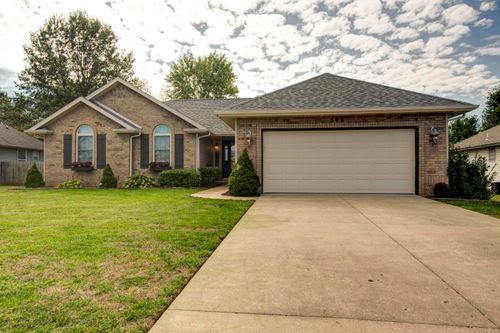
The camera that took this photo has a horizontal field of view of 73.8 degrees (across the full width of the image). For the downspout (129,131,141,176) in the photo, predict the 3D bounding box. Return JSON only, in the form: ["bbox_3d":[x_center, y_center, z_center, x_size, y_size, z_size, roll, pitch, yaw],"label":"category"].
[{"bbox_3d":[-5.121,-0.389,14.901,0.500,2.260,0.100,0,-1,8],"label":"downspout"}]

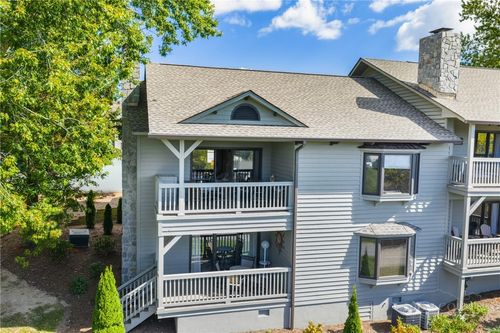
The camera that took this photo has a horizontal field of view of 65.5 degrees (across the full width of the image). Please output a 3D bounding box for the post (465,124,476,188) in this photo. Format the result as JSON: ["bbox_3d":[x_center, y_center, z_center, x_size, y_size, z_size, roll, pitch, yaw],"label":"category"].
[{"bbox_3d":[7.737,-0.330,13.623,0.141,2.241,0.141,0,4,-15],"label":"post"}]

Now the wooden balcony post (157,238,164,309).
[{"bbox_3d":[-2.764,3.312,12.173,0.141,2.317,0.141,0,4,-15],"label":"wooden balcony post"}]

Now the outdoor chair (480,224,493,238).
[{"bbox_3d":[10.156,3.021,16.590,0.740,0.950,0.820,2,4,14],"label":"outdoor chair"}]

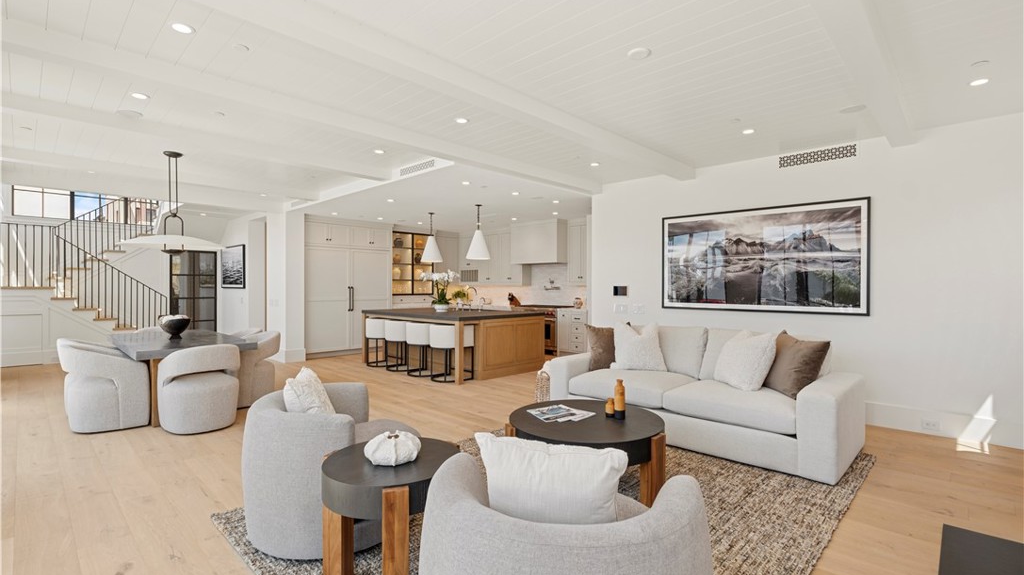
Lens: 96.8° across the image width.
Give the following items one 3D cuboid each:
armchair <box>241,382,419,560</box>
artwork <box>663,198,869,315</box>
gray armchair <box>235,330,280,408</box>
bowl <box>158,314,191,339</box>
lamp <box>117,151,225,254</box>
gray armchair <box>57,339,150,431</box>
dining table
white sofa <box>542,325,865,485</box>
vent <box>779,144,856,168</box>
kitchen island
[{"bbox_3d":[-0.997,0.970,2.626,0.920,0.700,0.820,0,0,-14],"label":"armchair"},{"bbox_3d":[2.749,-0.310,5.201,2.140,1.170,0.045,0,0,44],"label":"artwork"},{"bbox_3d":[-3.051,0.935,5.337,0.630,0.800,0.650,0,0,44],"label":"gray armchair"},{"bbox_3d":[-3.793,0.449,5.143,0.360,0.260,0.360,0,0,44],"label":"bowl"},{"bbox_3d":[-3.817,-0.940,5.120,0.970,1.130,0.970,0,0,44],"label":"lamp"},{"bbox_3d":[-3.944,0.932,4.388,0.650,0.800,0.650,0,0,44],"label":"gray armchair"},{"bbox_3d":[-3.799,0.957,5.198,2.080,0.755,1.000,0,0,44],"label":"dining table"},{"bbox_3d":[1.658,0.878,4.308,2.500,0.930,1.060,0,0,44],"label":"white sofa"},{"bbox_3d":[3.178,-1.371,4.758,0.680,0.130,0.025,0,0,44],"label":"vent"},{"bbox_3d":[-1.044,0.888,7.840,2.680,0.930,1.860,0,0,44],"label":"kitchen island"}]

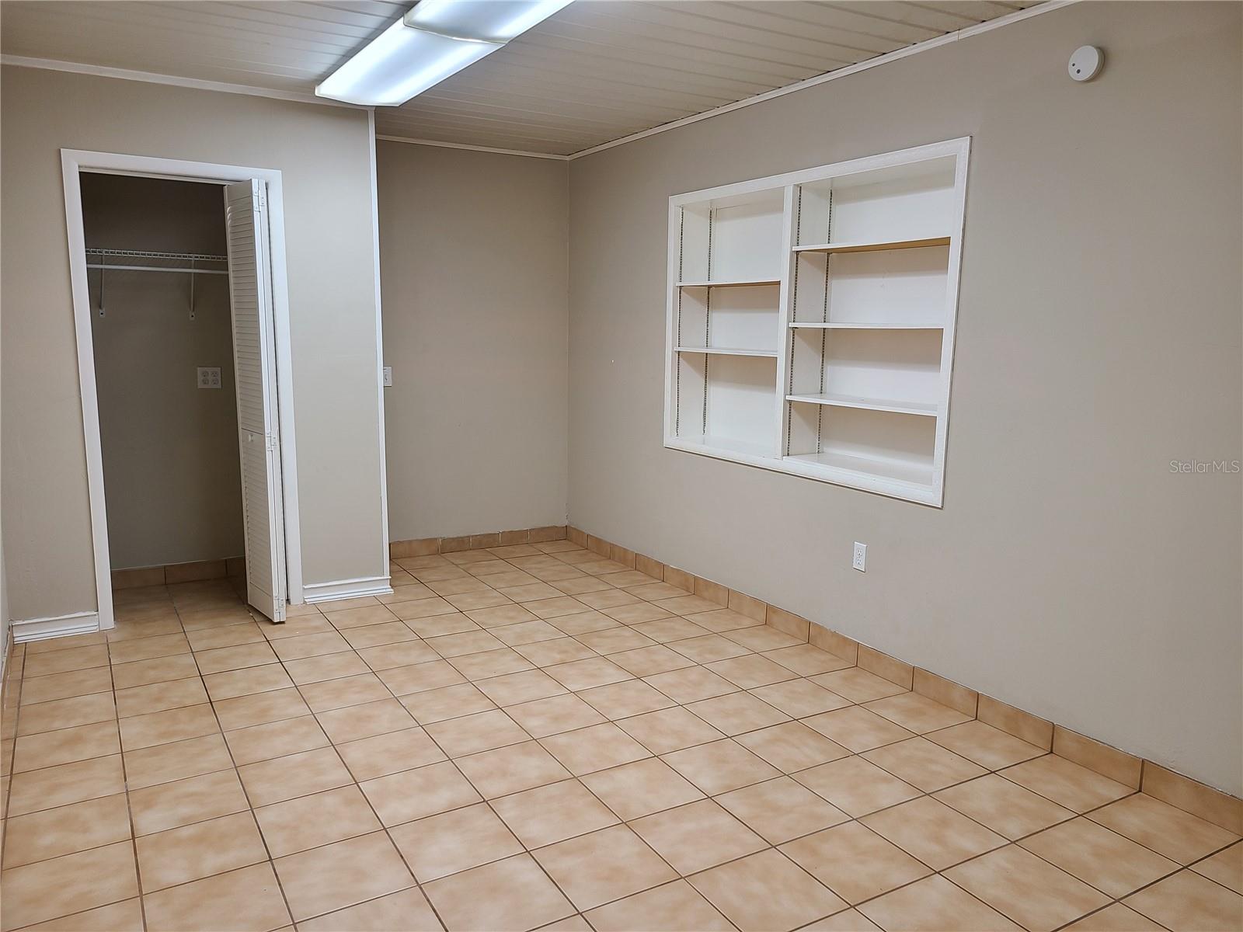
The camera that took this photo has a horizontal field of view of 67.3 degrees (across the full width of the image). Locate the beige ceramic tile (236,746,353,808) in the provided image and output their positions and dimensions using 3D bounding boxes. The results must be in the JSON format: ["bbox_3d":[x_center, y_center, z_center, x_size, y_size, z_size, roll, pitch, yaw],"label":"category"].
[{"bbox_3d":[-1.041,0.995,2.984,0.300,0.010,0.300,-4,10,-30],"label":"beige ceramic tile"}]

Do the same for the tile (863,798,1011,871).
[{"bbox_3d":[0.890,1.049,2.672,0.300,0.010,0.300,-5,10,-30],"label":"tile"}]

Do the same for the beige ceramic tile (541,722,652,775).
[{"bbox_3d":[-0.092,0.969,3.182,0.300,0.010,0.300,-4,10,-30],"label":"beige ceramic tile"}]

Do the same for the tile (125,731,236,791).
[{"bbox_3d":[-1.451,0.969,3.060,0.300,0.010,0.300,-5,10,-30],"label":"tile"}]

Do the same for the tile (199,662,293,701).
[{"bbox_3d":[-1.487,0.866,3.727,0.300,0.010,0.300,-5,10,-30],"label":"tile"}]

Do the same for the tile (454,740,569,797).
[{"bbox_3d":[-0.355,0.991,3.030,0.300,0.010,0.300,-4,10,-30],"label":"tile"}]

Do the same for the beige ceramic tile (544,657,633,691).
[{"bbox_3d":[-0.135,0.860,3.839,0.298,0.010,0.298,-5,10,-30],"label":"beige ceramic tile"}]

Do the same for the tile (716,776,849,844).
[{"bbox_3d":[0.477,1.028,2.795,0.298,0.010,0.298,-5,10,-30],"label":"tile"}]

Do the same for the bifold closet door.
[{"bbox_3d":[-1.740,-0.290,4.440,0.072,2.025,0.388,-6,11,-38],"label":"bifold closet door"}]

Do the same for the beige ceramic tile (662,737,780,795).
[{"bbox_3d":[0.324,0.986,3.058,0.298,0.010,0.298,-5,10,-30],"label":"beige ceramic tile"}]

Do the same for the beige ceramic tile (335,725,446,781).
[{"bbox_3d":[-0.769,0.965,3.124,0.300,0.010,0.300,-5,10,-30],"label":"beige ceramic tile"}]

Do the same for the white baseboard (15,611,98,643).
[{"bbox_3d":[-2.534,0.726,4.190,0.325,0.090,0.030,-5,10,-30],"label":"white baseboard"}]

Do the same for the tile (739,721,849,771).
[{"bbox_3d":[0.586,0.965,3.207,0.298,0.010,0.298,-5,10,-30],"label":"tile"}]

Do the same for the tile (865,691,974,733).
[{"bbox_3d":[1.100,0.925,3.485,0.275,0.010,0.300,-5,10,-30],"label":"tile"}]

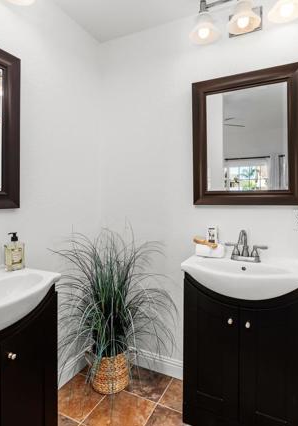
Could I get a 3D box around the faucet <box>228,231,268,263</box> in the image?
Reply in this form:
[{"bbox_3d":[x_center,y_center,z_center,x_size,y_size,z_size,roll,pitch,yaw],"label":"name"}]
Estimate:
[{"bbox_3d":[0.533,0.186,1.380,0.215,0.172,0.155,1,2,26],"label":"faucet"}]

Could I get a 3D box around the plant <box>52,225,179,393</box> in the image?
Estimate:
[{"bbox_3d":[-0.235,0.615,1.572,0.660,0.990,0.660,1,2,26],"label":"plant"}]

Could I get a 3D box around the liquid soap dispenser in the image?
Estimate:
[{"bbox_3d":[-0.672,0.184,1.242,0.060,0.195,0.080,2,3,41],"label":"liquid soap dispenser"}]

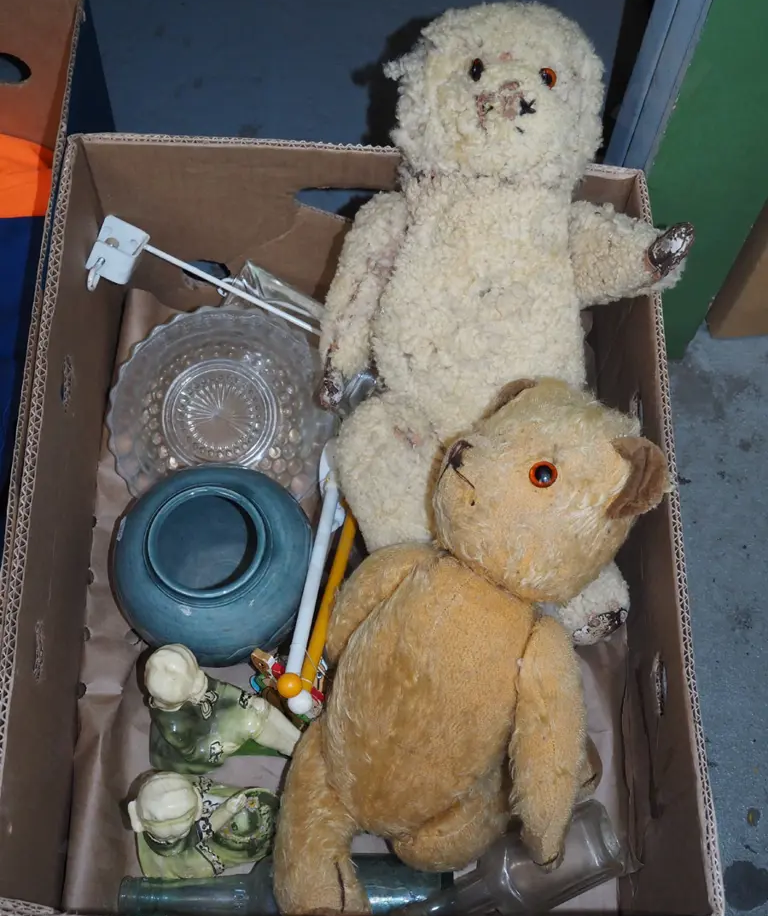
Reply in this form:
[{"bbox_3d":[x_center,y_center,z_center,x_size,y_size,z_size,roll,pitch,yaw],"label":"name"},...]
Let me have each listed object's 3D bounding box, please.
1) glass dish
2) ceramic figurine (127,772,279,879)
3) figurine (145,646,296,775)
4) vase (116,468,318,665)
[{"bbox_3d":[-0.127,-0.033,0.965,0.175,0.058,0.175,0,93,-7],"label":"glass dish"},{"bbox_3d":[-0.121,0.248,0.846,0.100,0.108,0.065,-5,67,-5],"label":"ceramic figurine"},{"bbox_3d":[-0.119,0.190,0.871,0.109,0.108,0.074,29,69,9],"label":"figurine"},{"bbox_3d":[-0.128,0.079,0.919,0.146,0.108,0.146,1,67,-2],"label":"vase"}]

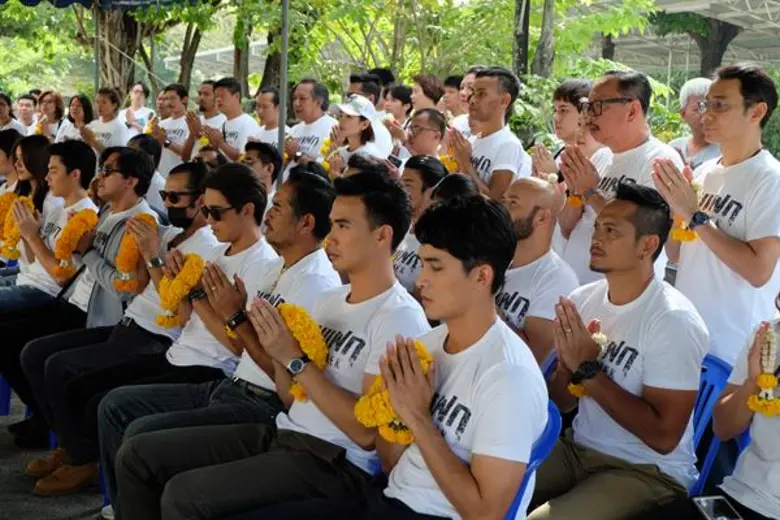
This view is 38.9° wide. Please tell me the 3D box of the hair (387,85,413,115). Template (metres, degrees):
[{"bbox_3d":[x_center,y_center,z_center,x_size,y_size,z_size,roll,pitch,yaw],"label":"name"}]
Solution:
[{"bbox_3d":[0.061,-1.031,7.100,0.190,0.195,0.170,-5,10,-34],"label":"hair"}]

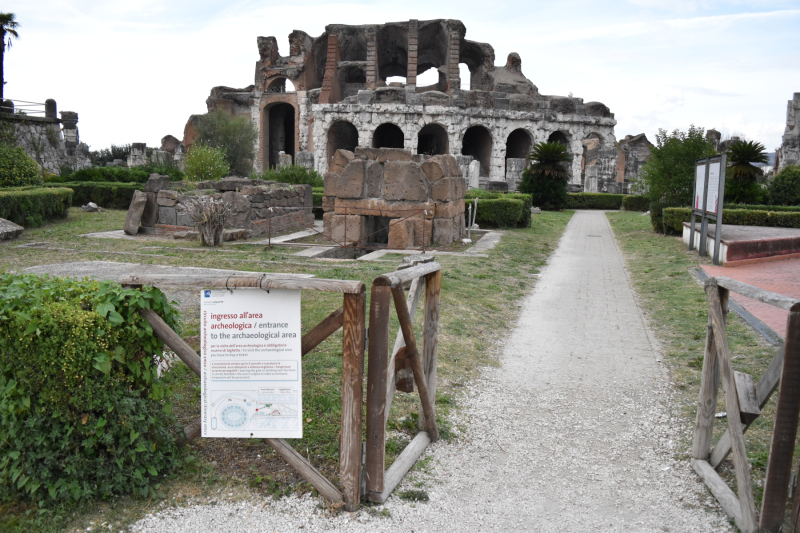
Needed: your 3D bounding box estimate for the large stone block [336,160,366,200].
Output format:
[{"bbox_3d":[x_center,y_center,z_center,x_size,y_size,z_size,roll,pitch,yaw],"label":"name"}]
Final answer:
[{"bbox_3d":[-1.158,-2.173,14.892,0.682,0.918,0.500,3,9,10],"label":"large stone block"}]

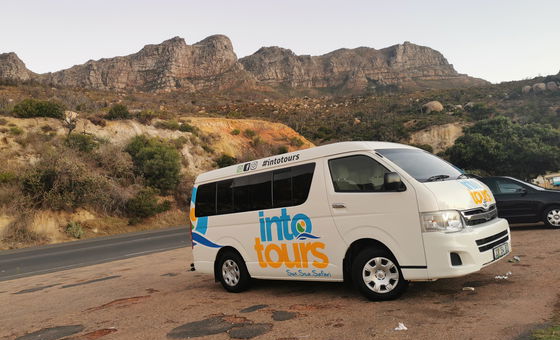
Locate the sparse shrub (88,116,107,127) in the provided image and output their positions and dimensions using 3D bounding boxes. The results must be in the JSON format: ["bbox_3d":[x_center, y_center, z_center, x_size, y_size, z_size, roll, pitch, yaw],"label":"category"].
[{"bbox_3d":[-12.534,-3.365,30.000,1.236,0.755,1.175,-1,-3,-23],"label":"sparse shrub"}]

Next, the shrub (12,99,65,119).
[{"bbox_3d":[-19.351,-4.928,35.000,4.040,1.550,2.630,-2,-3,0],"label":"shrub"}]

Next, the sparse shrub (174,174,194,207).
[{"bbox_3d":[-5.029,1.079,23.000,1.053,1.685,1.000,-1,-3,-12],"label":"sparse shrub"}]

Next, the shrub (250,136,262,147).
[{"bbox_3d":[-2.313,-2.806,43.000,1.150,0.950,1.090,-2,-3,0],"label":"shrub"}]

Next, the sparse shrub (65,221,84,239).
[{"bbox_3d":[-9.645,2.792,20.500,0.910,0.820,0.860,-2,-3,0],"label":"sparse shrub"}]

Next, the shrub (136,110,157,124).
[{"bbox_3d":[-11.614,-4.567,38.000,1.690,1.180,1.520,-2,-3,0],"label":"shrub"}]

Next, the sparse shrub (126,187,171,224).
[{"bbox_3d":[-6.172,1.666,20.500,2.065,1.783,1.962,-1,-3,-17],"label":"sparse shrub"}]

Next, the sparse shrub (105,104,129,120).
[{"bbox_3d":[-13.765,-4.871,37.000,2.140,1.310,1.820,-2,-3,0],"label":"sparse shrub"}]

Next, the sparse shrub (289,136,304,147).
[{"bbox_3d":[1.775,-3.067,47.000,1.670,1.040,1.340,-2,-3,0],"label":"sparse shrub"}]

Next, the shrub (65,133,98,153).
[{"bbox_3d":[-13.179,-1.826,29.000,2.190,1.290,1.640,-2,-3,0],"label":"shrub"}]

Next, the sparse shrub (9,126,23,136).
[{"bbox_3d":[-15.744,-2.262,26.000,0.833,0.655,0.792,0,-3,-31],"label":"sparse shrub"}]

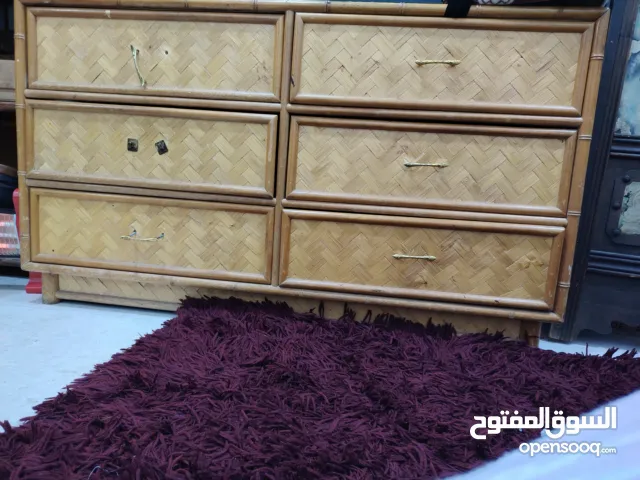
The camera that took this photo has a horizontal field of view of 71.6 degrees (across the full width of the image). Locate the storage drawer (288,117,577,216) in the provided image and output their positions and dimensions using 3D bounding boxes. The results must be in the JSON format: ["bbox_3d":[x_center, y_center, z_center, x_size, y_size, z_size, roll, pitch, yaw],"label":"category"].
[{"bbox_3d":[0.272,-0.203,1.243,0.660,0.197,0.400,5,8,6],"label":"storage drawer"}]

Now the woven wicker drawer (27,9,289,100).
[{"bbox_3d":[-0.394,-0.480,1.276,0.660,0.197,0.400,5,8,6],"label":"woven wicker drawer"}]

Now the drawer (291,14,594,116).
[{"bbox_3d":[0.286,-0.425,1.201,0.660,0.197,0.400,5,8,6],"label":"drawer"}]

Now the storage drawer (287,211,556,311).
[{"bbox_3d":[0.256,0.021,1.263,0.660,0.197,0.400,5,8,6],"label":"storage drawer"}]

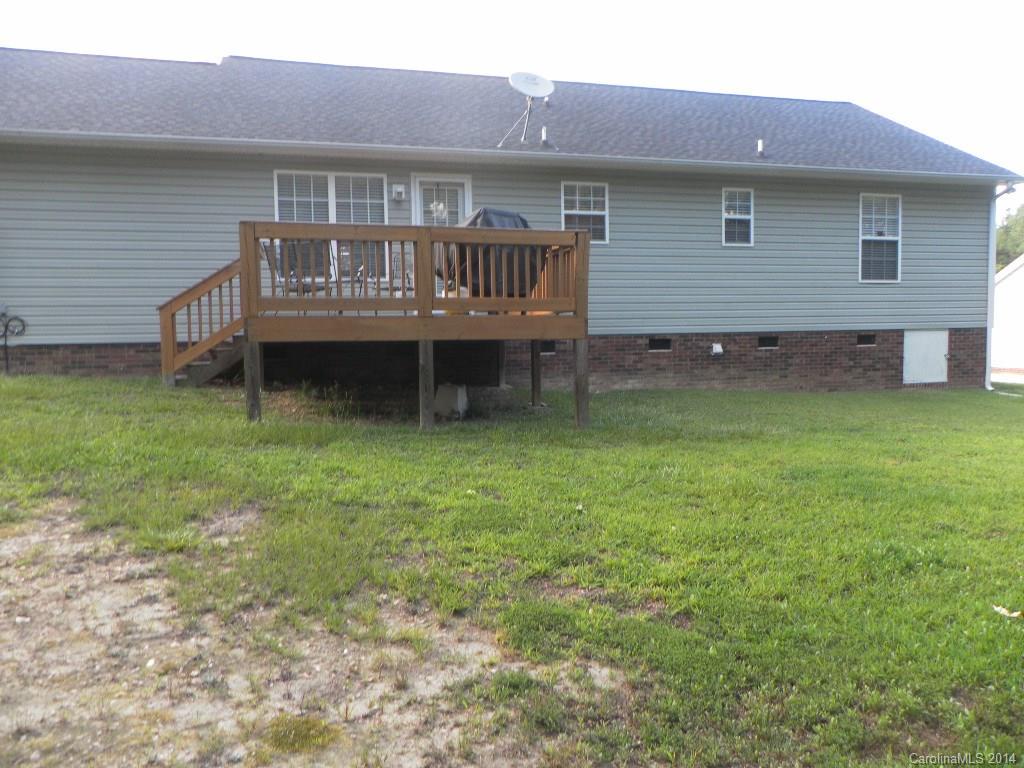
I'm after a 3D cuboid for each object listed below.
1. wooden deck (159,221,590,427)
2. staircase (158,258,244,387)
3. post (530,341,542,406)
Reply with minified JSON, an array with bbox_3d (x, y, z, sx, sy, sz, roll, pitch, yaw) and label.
[{"bbox_3d":[-1.925,-0.655,9.657,4.794,2.155,3.690,-2,4,-15],"label":"wooden deck"},{"bbox_3d":[-3.727,-0.788,9.553,1.020,1.560,1.000,-2,7,-15],"label":"staircase"},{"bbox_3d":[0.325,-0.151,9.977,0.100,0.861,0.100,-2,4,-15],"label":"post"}]

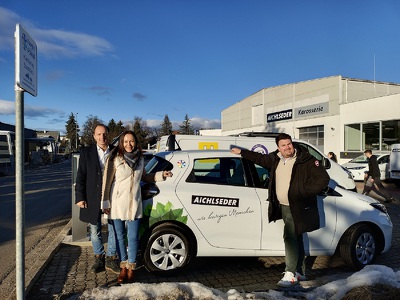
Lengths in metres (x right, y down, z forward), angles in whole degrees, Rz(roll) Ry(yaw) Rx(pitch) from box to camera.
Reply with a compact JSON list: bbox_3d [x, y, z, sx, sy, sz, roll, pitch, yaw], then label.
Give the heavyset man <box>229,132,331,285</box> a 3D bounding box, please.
[{"bbox_3d":[0.940,0.665,3.400,1.100,1.730,0.520,0,0,20],"label":"heavyset man"}]

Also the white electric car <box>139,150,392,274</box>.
[{"bbox_3d":[0.850,0.775,4.430,4.080,1.550,1.790,2,0,-11],"label":"white electric car"}]

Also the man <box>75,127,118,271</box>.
[{"bbox_3d":[-1.210,0.570,3.490,0.560,1.760,0.400,0,0,-18],"label":"man"}]

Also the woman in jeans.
[{"bbox_3d":[-0.715,0.633,3.260,0.780,1.680,0.440,0,0,-13],"label":"woman in jeans"}]

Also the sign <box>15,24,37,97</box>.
[{"bbox_3d":[-1.550,-0.785,2.580,0.050,0.510,0.340,0,0,-7],"label":"sign"}]

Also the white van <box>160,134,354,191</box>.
[{"bbox_3d":[1.330,0.630,7.800,4.950,1.930,1.930,1,0,-7],"label":"white van"}]

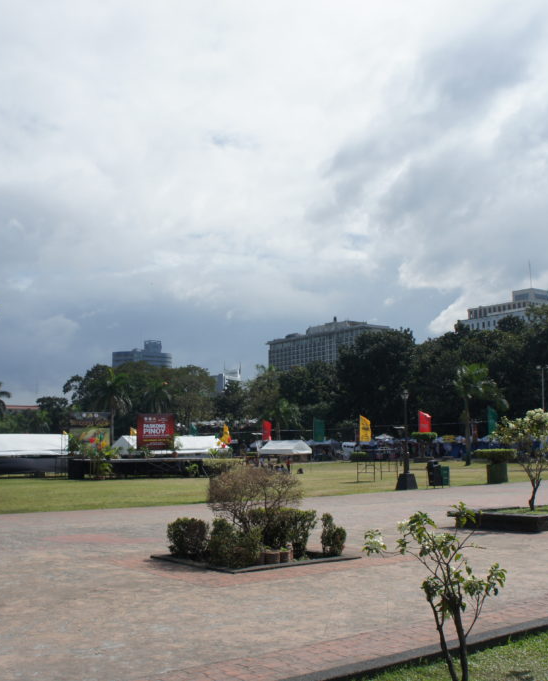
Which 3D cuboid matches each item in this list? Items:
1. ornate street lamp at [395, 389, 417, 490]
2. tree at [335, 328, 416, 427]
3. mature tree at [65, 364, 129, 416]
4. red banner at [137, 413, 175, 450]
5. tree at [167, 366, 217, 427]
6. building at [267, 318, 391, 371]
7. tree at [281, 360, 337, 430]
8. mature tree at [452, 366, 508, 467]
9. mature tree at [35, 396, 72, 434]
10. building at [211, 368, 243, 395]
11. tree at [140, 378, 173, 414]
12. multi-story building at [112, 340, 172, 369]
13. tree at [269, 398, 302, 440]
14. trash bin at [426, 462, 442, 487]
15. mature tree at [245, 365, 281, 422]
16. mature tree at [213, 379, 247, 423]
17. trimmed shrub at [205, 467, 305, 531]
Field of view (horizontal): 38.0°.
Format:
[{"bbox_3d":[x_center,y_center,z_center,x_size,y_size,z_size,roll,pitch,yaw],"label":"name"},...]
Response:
[{"bbox_3d":[6.052,4.548,36.731,0.680,4.569,0.680,5,-9,-37],"label":"ornate street lamp"},{"bbox_3d":[13.496,6.978,103.897,10.800,17.003,10.800,-2,-8,7],"label":"tree"},{"bbox_3d":[-29.850,11.890,132.720,10.500,15.850,10.000,1,-8,-13],"label":"mature tree"},{"bbox_3d":[-11.369,8.829,77.000,3.700,3.500,0.300,0,-7,-5],"label":"red banner"},{"bbox_3d":[-12.870,11.330,125.650,8.200,14.510,8.200,0,-7,-6],"label":"tree"},{"bbox_3d":[34.030,30.320,516.510,24.000,75.540,98.000,5,-9,-37],"label":"building"},{"bbox_3d":[5.472,11.517,130.000,10.000,16.000,10.000,-1,-7,0],"label":"tree"},{"bbox_3d":[17.270,6.170,67.290,4.700,8.580,4.700,-3,-8,14],"label":"mature tree"},{"bbox_3d":[-38.450,15.260,138.400,6.300,11.040,6.300,1,-8,-15],"label":"mature tree"},{"bbox_3d":[-33.425,46.796,560.000,18.000,57.000,18.000,4,-9,-30],"label":"building"},{"bbox_3d":[-16.220,11.020,110.440,4.600,11.510,4.600,0,-7,-8],"label":"tree"},{"bbox_3d":[-97.809,41.256,589.621,42.000,77.817,32.000,1,-8,-9],"label":"multi-story building"},{"bbox_3d":[1.346,11.728,102.000,4.400,8.600,4.400,-1,-7,0],"label":"tree"},{"bbox_3d":[7.361,6.123,36.500,0.580,1.150,0.550,5,-9,-38],"label":"trash bin"},{"bbox_3d":[-1.679,10.046,111.145,5.600,13.168,5.600,-1,-7,-1],"label":"mature tree"},{"bbox_3d":[-7.050,12.510,128.540,5.300,12.770,5.300,0,-7,-3],"label":"mature tree"},{"bbox_3d":[-0.418,3.264,15.217,1.750,1.688,1.650,0,-7,-2],"label":"trimmed shrub"}]

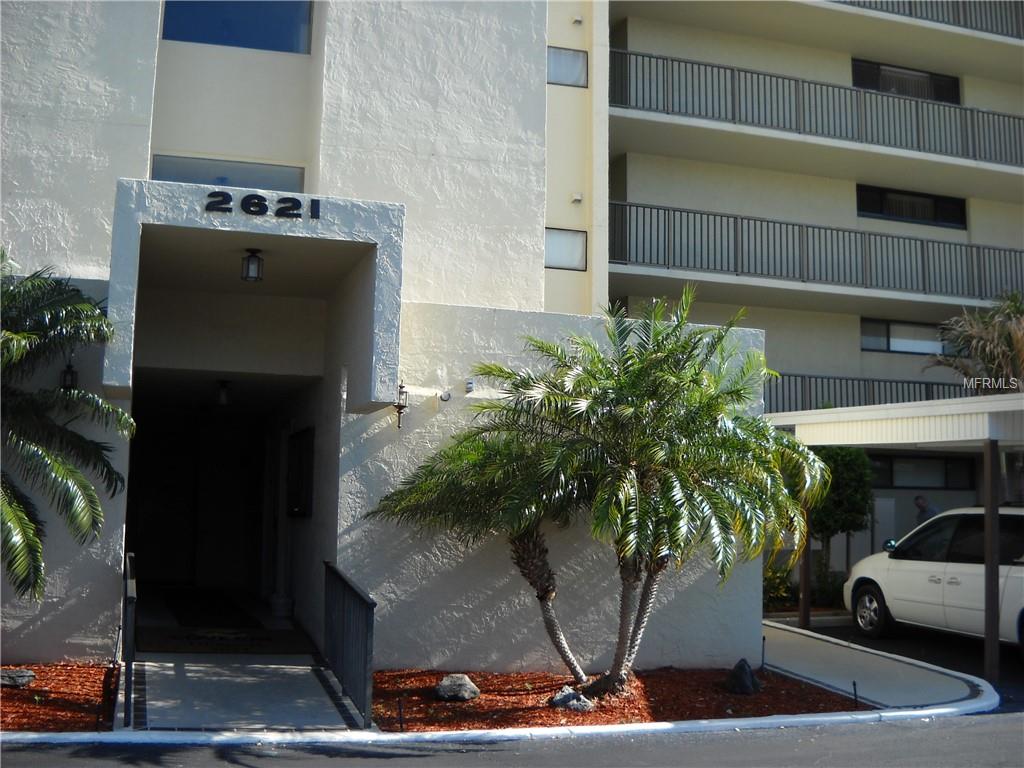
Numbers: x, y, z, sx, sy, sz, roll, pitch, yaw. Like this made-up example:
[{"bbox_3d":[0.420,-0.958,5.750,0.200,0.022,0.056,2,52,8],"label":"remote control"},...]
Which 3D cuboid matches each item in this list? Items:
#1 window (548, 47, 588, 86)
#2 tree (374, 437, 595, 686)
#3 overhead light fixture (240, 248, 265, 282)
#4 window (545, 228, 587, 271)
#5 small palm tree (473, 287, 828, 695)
[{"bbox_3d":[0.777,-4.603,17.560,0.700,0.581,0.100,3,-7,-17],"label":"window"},{"bbox_3d":[-0.223,1.433,9.850,1.850,2.060,1.700,3,-7,-17],"label":"tree"},{"bbox_3d":[-2.062,-0.945,9.650,0.180,0.245,0.180,3,-7,-17],"label":"overhead light fixture"},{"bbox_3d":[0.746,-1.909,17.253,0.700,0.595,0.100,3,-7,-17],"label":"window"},{"bbox_3d":[1.108,0.828,9.700,2.700,3.200,2.450,3,-7,-17],"label":"small palm tree"}]

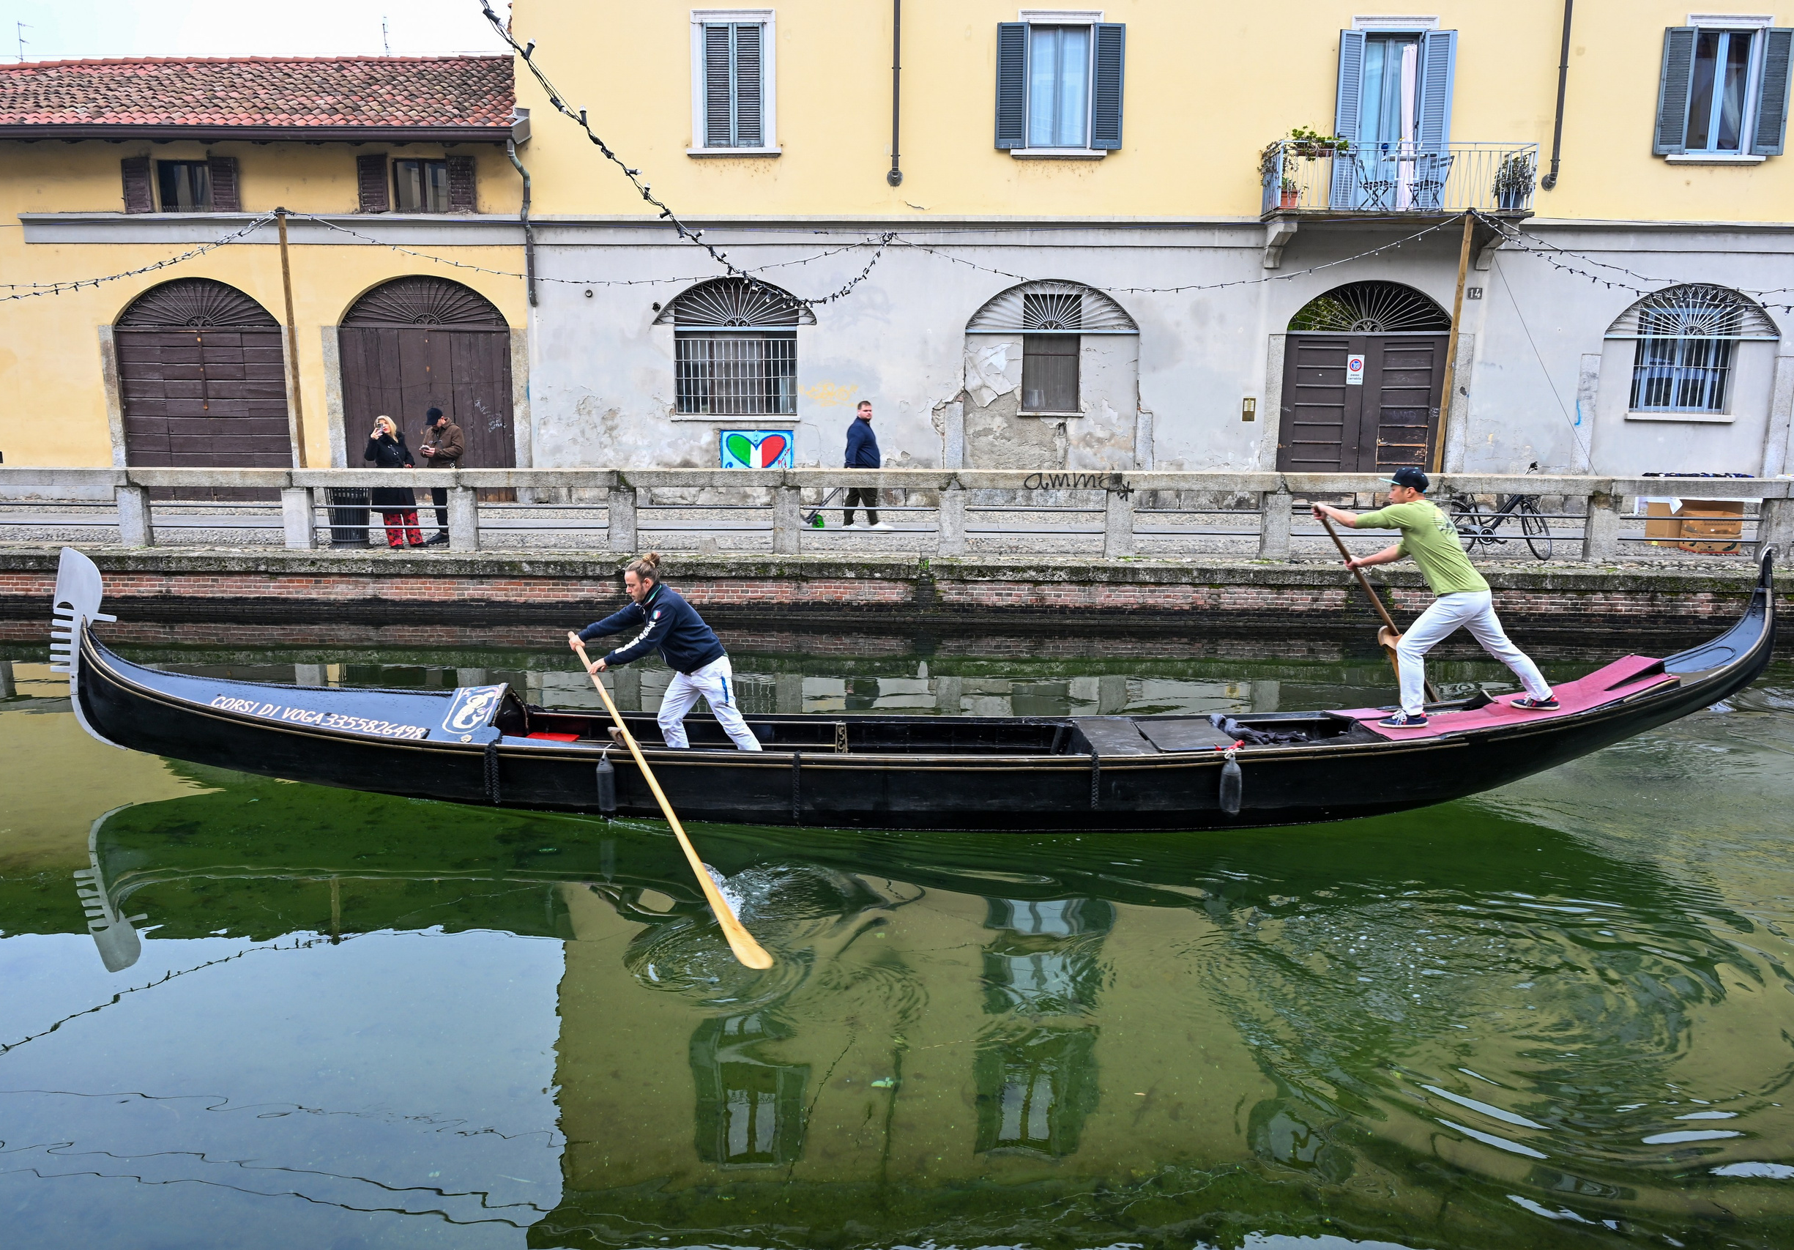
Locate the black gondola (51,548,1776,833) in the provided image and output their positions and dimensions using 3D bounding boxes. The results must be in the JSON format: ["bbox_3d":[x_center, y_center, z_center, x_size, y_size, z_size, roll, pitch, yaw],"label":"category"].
[{"bbox_3d":[-0.177,0.383,7.726,10.771,1.700,1.420,1,10,4],"label":"black gondola"}]

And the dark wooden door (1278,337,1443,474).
[{"bbox_3d":[7.732,-3.376,20.724,2.760,2.790,0.120,0,10,1],"label":"dark wooden door"}]

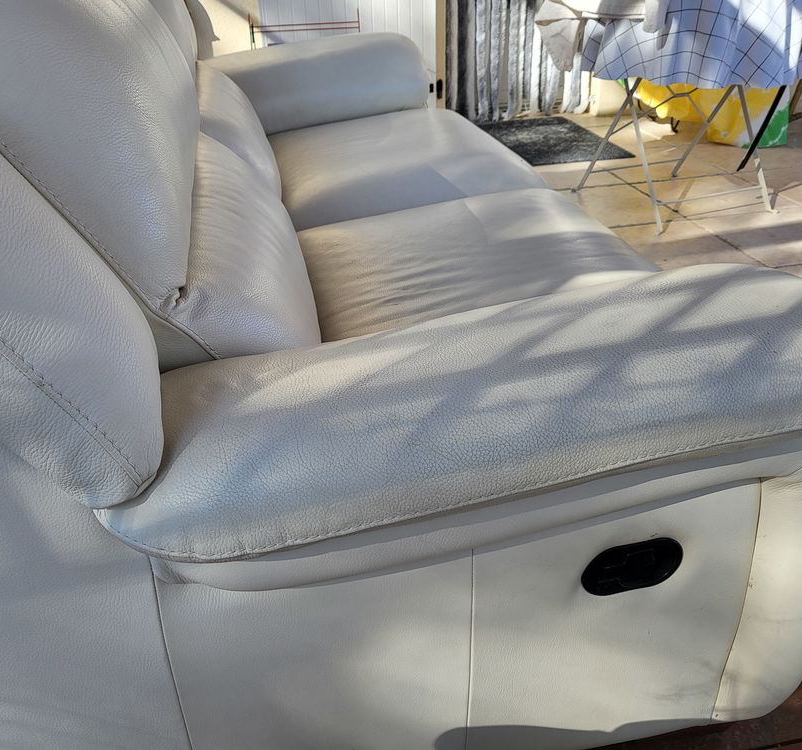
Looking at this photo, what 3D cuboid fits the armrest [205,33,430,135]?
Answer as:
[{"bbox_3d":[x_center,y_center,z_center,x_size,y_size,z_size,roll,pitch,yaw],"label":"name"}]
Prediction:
[{"bbox_3d":[-0.271,-0.859,2.205,0.700,0.240,0.270,-8,31,-10],"label":"armrest"}]

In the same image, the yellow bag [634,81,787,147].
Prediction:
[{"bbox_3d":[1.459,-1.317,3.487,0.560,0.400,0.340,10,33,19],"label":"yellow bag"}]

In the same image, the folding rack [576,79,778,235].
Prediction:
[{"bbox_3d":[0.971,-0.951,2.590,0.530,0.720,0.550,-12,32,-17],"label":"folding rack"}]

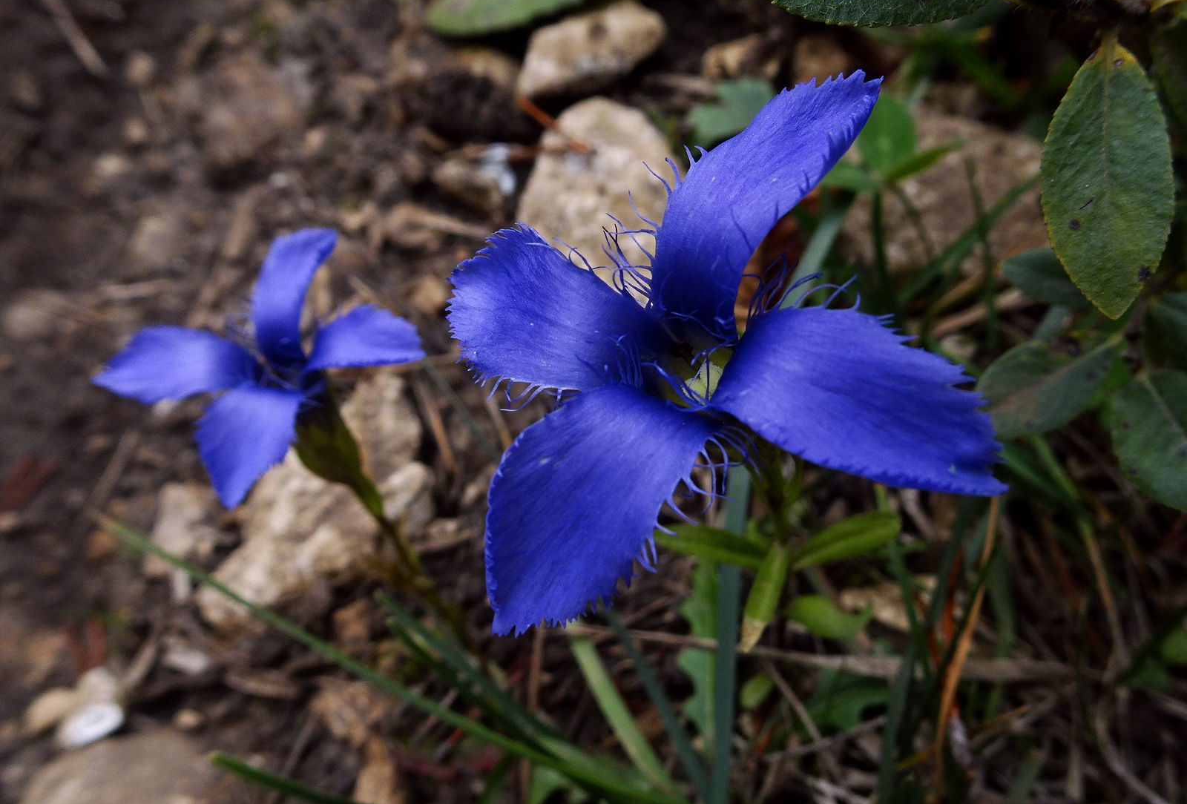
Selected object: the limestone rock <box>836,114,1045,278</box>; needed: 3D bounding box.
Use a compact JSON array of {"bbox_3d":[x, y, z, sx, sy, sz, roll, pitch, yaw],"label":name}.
[{"bbox_3d":[0.102,-0.063,0.243,0.050,0.027,0.058,-4,49,0],"label":"limestone rock"}]

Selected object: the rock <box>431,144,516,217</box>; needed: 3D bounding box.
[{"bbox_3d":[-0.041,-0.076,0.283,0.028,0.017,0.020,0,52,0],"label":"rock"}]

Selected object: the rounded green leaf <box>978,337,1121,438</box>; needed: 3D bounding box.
[{"bbox_3d":[0.064,-0.002,0.115,0.023,0.005,0.013,-26,55,-12],"label":"rounded green leaf"}]

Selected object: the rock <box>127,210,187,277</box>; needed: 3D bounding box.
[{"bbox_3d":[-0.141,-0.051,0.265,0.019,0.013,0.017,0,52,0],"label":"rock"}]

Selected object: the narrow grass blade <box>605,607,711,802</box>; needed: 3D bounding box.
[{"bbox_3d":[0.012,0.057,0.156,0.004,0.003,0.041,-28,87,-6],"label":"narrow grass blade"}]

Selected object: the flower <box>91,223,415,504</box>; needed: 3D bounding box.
[{"bbox_3d":[-0.047,-0.005,0.120,0.045,0.018,0.042,3,64,14],"label":"flower"}]

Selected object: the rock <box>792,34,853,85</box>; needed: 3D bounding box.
[{"bbox_3d":[0.084,-0.125,0.301,0.019,0.014,0.022,-4,49,0],"label":"rock"}]

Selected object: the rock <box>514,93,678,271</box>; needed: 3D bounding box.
[{"bbox_3d":[0.000,-0.062,0.246,0.046,0.032,0.073,-4,49,0],"label":"rock"}]

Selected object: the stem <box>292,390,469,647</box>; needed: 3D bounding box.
[{"bbox_3d":[-0.032,0.023,0.139,0.011,0.067,0.011,-16,40,0],"label":"stem"}]

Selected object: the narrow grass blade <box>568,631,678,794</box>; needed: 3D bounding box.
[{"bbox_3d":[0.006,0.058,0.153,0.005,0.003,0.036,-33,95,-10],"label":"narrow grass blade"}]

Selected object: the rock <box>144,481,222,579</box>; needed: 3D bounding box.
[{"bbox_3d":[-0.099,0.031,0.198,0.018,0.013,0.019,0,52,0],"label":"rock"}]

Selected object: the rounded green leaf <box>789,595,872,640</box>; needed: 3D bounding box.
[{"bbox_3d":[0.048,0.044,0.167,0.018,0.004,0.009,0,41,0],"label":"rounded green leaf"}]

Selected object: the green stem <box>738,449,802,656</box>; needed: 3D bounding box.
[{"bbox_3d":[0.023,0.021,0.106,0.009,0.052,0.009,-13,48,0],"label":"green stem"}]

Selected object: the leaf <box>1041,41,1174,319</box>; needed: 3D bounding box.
[{"bbox_3d":[0.058,-0.024,0.091,0.014,0.030,0.004,-6,12,18],"label":"leaf"}]

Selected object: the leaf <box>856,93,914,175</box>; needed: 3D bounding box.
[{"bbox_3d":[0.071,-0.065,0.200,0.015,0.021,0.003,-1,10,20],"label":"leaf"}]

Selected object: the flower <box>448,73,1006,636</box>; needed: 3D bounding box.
[{"bbox_3d":[0.013,-0.004,0.081,0.054,0.019,0.057,6,69,19],"label":"flower"}]

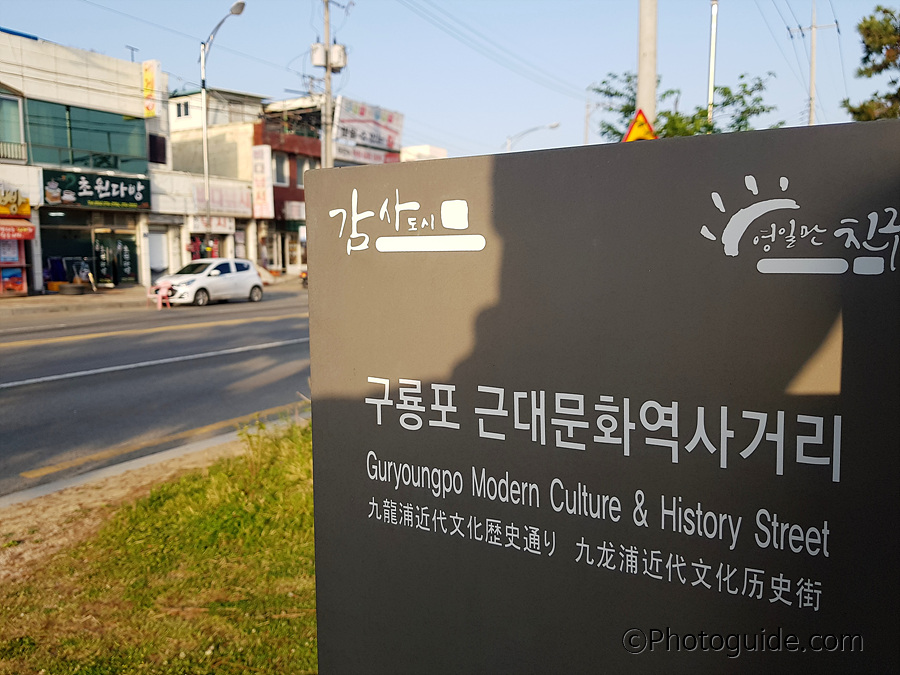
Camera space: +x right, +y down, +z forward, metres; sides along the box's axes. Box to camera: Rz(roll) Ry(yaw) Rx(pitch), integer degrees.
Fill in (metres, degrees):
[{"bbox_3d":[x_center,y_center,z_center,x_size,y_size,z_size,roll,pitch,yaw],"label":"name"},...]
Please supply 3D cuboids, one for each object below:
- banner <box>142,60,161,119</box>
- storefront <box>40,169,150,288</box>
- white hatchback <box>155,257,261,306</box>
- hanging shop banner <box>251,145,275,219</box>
[{"bbox_3d":[-11.199,-9.335,25.470,0.730,2.000,0.230,4,8,30],"label":"banner"},{"bbox_3d":[-12.779,-3.820,24.720,0.600,4.130,4.200,4,8,30],"label":"storefront"},{"bbox_3d":[-7.810,-1.865,22.134,1.600,1.480,3.600,4,8,29],"label":"white hatchback"},{"bbox_3d":[-8.394,-6.965,30.407,0.820,3.200,0.330,4,8,30],"label":"hanging shop banner"}]

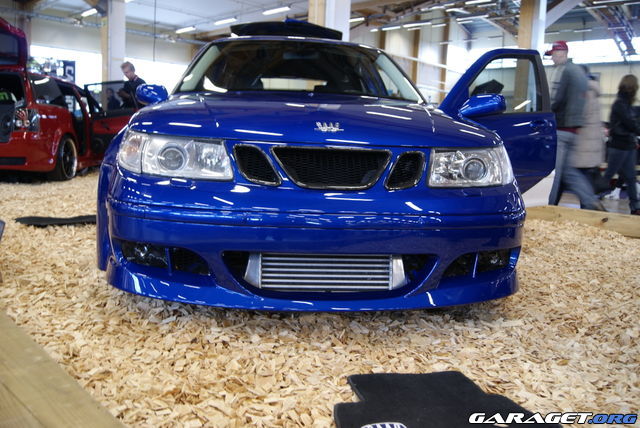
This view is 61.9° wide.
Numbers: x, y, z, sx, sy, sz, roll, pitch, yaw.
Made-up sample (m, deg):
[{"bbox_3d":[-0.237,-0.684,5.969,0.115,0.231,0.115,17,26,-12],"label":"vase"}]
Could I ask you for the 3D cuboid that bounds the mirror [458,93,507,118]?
[{"bbox_3d":[1.024,-0.677,3.364,0.170,0.150,0.250,-3,11,-27],"label":"mirror"}]

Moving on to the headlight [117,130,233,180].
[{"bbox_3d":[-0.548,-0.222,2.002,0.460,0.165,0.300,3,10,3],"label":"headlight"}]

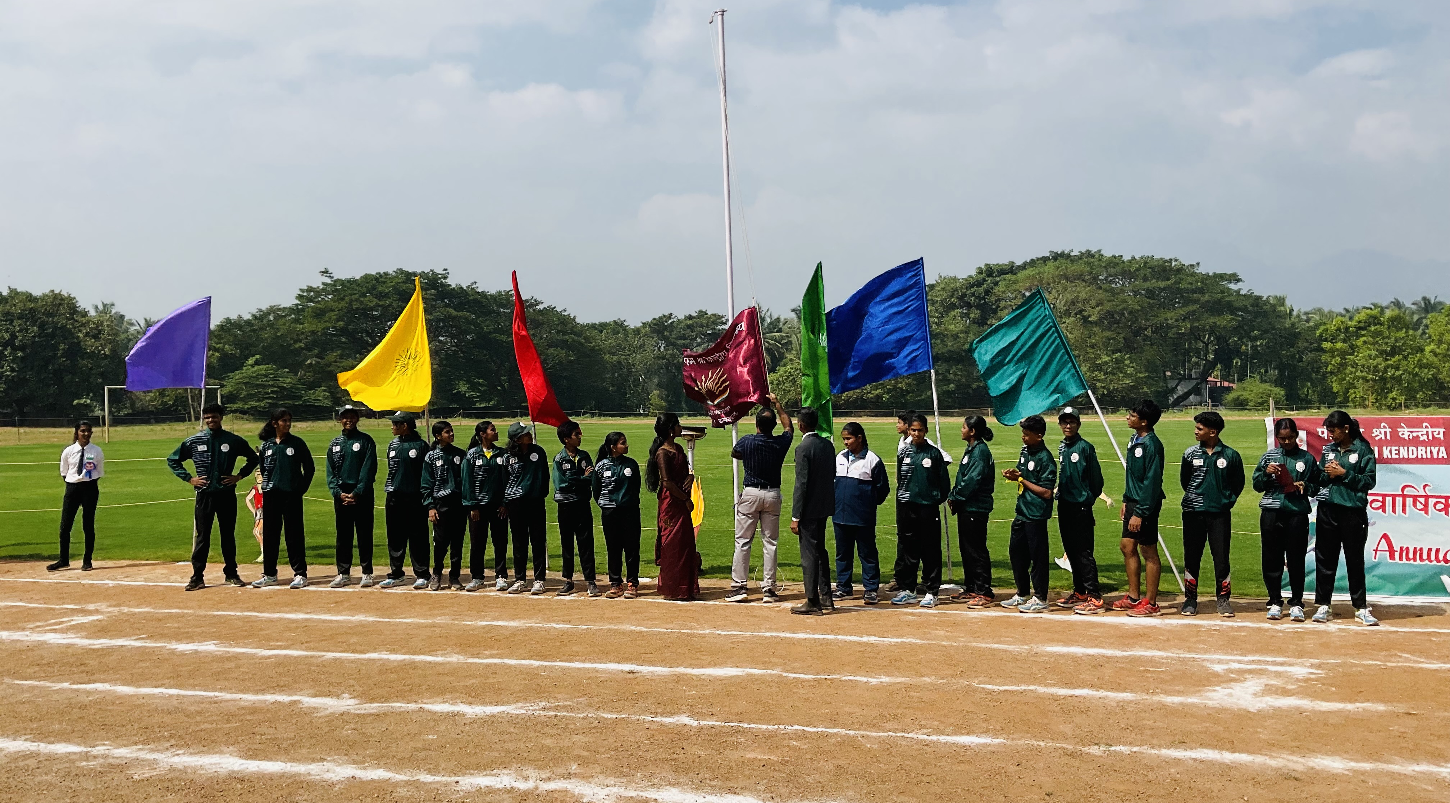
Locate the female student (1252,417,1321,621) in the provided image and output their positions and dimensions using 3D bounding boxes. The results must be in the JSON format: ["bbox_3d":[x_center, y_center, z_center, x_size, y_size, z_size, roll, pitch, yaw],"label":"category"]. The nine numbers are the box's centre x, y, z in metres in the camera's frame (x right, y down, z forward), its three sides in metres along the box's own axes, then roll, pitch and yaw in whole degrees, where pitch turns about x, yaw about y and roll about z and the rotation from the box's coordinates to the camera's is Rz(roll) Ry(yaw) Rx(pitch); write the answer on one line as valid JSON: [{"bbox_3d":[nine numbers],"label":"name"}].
[{"bbox_3d":[4.344,0.907,9.400,0.510,1.580,0.360,-1,0,29],"label":"female student"}]

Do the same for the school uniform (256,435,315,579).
[{"bbox_3d":[-4.166,0.997,11.498,0.480,1.362,0.280,-1,0,5],"label":"school uniform"}]

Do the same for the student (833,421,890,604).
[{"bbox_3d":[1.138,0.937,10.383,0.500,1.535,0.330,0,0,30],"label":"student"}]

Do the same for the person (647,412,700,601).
[{"bbox_3d":[-0.451,0.906,10.627,0.380,1.624,0.430,-1,0,20],"label":"person"}]

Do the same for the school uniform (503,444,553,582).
[{"bbox_3d":[-1.793,1.020,11.050,0.410,1.247,0.270,0,0,-1],"label":"school uniform"}]

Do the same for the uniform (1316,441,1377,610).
[{"bbox_3d":[4.722,0.926,9.240,0.470,1.300,0.320,0,0,43],"label":"uniform"}]

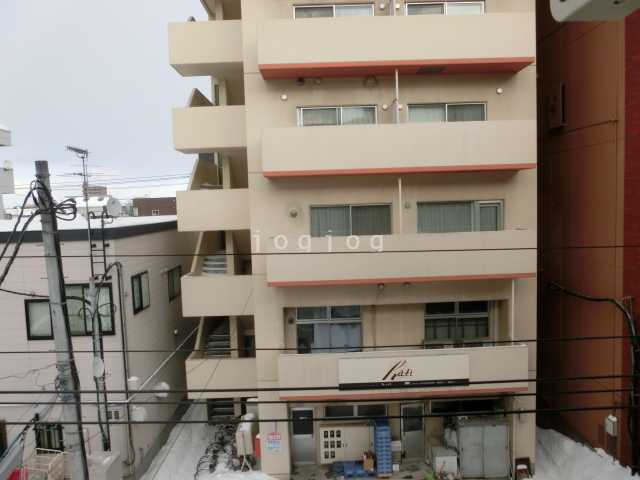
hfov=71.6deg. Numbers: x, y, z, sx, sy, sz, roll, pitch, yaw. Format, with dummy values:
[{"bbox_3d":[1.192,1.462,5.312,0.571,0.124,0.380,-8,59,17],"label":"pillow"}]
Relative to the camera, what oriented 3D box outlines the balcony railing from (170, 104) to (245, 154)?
[{"bbox_3d":[-3.794,-3.936,16.065,2.548,1.414,1.368,-2,3,0],"label":"balcony railing"}]

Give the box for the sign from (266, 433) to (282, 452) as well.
[{"bbox_3d":[-1.339,5.985,13.077,0.419,0.530,0.030,-2,4,-1],"label":"sign"}]

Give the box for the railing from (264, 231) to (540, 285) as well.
[{"bbox_3d":[2.182,0.451,12.249,7.159,1.237,0.982,-2,4,-1],"label":"railing"}]

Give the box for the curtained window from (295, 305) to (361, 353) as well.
[{"bbox_3d":[0.320,2.863,13.720,2.001,1.791,0.120,-2,4,-1],"label":"curtained window"}]

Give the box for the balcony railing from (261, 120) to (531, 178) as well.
[{"bbox_3d":[2.115,-2.456,12.254,7.250,1.245,0.983,-2,3,0],"label":"balcony railing"}]

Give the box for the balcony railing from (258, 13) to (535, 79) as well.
[{"bbox_3d":[2.025,-5.229,12.087,7.250,1.245,0.983,-2,3,0],"label":"balcony railing"}]

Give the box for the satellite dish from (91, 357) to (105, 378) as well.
[{"bbox_3d":[-5.223,3.017,10.494,0.150,0.470,0.450,-1,4,17],"label":"satellite dish"}]

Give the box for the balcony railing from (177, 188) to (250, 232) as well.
[{"bbox_3d":[-3.702,-1.076,16.237,2.548,1.414,1.368,-2,3,0],"label":"balcony railing"}]

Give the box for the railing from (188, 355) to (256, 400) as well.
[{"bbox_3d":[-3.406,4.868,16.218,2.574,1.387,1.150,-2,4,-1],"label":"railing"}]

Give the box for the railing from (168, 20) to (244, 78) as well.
[{"bbox_3d":[-3.790,-6.676,15.545,2.574,1.349,1.300,-2,4,-1],"label":"railing"}]

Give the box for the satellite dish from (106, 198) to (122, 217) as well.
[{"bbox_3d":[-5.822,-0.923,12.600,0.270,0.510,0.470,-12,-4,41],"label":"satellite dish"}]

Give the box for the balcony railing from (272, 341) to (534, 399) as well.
[{"bbox_3d":[2.422,3.843,12.977,7.204,1.308,0.363,-2,3,0],"label":"balcony railing"}]

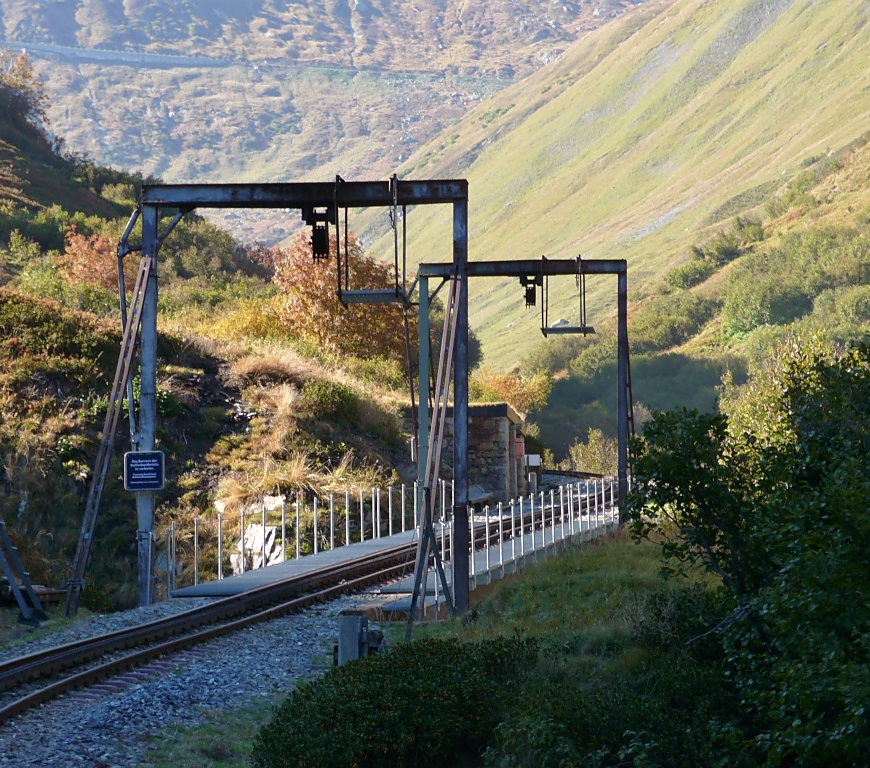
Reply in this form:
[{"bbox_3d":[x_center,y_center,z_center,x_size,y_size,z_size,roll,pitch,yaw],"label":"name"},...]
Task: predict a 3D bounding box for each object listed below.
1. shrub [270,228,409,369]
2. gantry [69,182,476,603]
[{"bbox_3d":[-2.523,-2.330,115.000,3.850,3.800,3.500,0,-6,0],"label":"shrub"},{"bbox_3d":[-2.282,0.003,55.955,4.964,6.421,5.420,-1,-6,6],"label":"gantry"}]

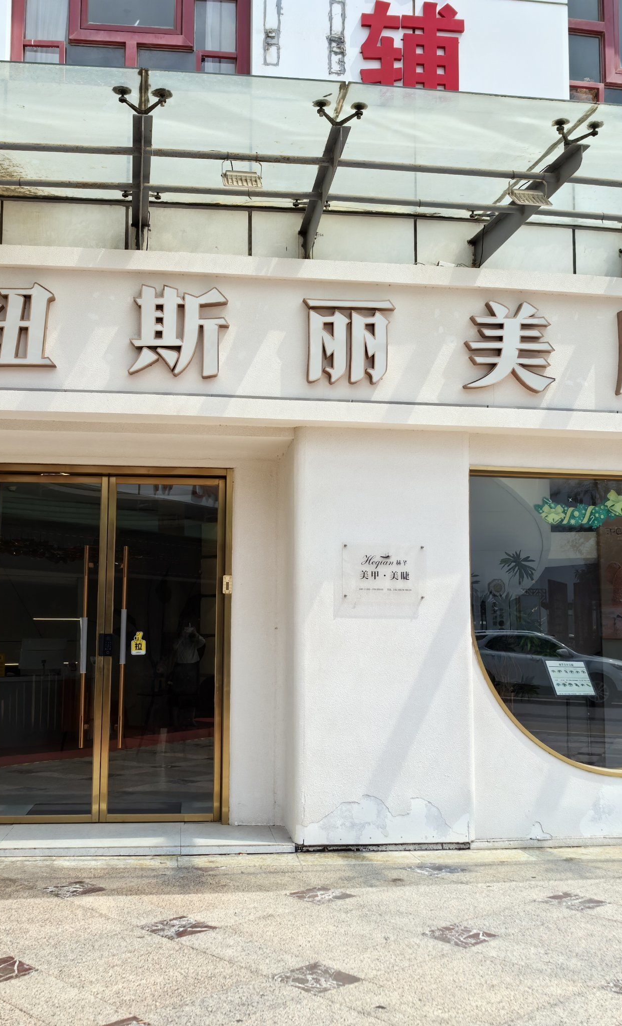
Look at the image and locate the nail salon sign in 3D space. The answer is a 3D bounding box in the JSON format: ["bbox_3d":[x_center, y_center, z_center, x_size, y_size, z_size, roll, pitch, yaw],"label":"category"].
[{"bbox_3d":[0.510,0.417,7.494,0.593,0.397,0.030,1,-6,-7],"label":"nail salon sign"}]

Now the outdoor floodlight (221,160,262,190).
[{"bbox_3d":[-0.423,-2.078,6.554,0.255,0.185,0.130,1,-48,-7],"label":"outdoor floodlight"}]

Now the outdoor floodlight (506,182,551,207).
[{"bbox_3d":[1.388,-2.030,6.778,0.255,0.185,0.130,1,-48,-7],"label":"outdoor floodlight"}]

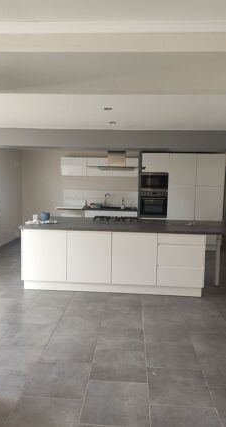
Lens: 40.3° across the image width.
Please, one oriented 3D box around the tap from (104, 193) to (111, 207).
[{"bbox_3d":[-0.121,-0.290,7.426,0.055,0.350,0.210,-2,6,-33],"label":"tap"}]

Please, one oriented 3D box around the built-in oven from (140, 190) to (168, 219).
[{"bbox_3d":[0.940,-0.209,7.163,0.597,0.594,0.550,1,6,4],"label":"built-in oven"}]

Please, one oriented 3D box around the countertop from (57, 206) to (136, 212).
[{"bbox_3d":[-0.340,-0.107,7.282,1.850,0.042,0.620,1,6,4],"label":"countertop"}]

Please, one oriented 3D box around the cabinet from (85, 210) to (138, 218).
[{"bbox_3d":[-0.029,0.321,7.413,1.200,0.780,0.600,2,5,4],"label":"cabinet"}]

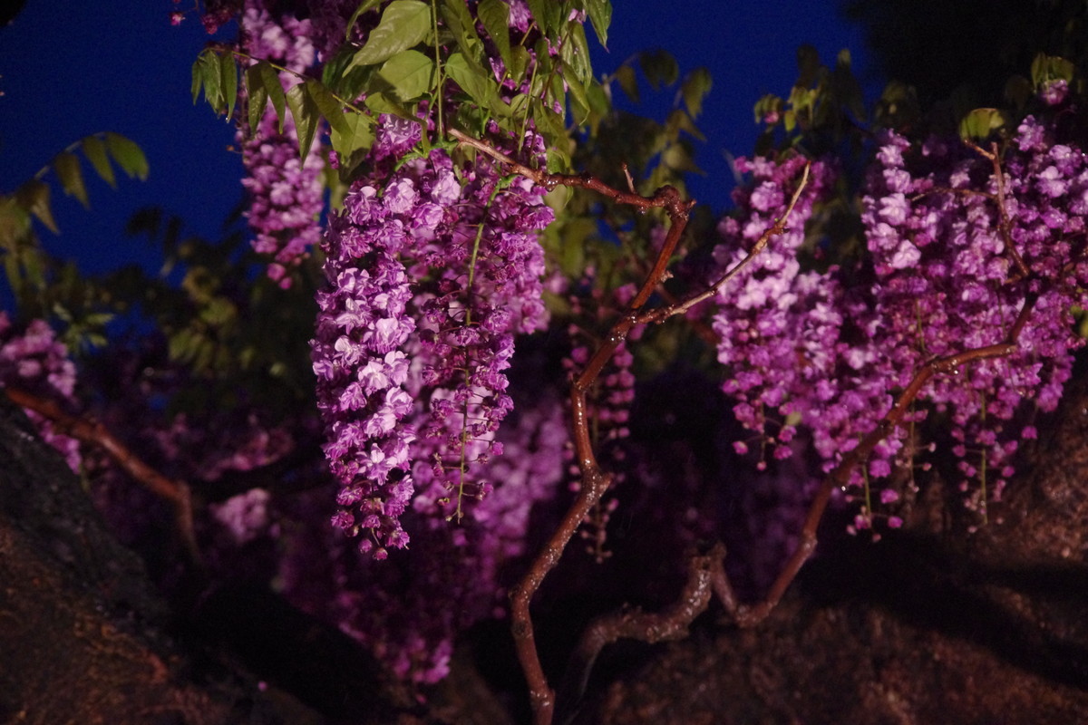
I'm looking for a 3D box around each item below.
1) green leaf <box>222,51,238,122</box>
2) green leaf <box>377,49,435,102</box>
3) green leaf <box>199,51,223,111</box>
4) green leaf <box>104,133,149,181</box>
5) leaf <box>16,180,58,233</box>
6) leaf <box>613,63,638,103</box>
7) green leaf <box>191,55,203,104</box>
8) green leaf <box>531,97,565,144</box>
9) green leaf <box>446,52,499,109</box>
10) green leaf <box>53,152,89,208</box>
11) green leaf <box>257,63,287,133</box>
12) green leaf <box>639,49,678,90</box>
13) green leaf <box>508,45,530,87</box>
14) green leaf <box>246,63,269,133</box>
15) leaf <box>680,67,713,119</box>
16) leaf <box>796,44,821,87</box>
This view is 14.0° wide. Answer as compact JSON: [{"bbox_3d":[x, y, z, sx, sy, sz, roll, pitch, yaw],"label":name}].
[{"bbox_3d":[-0.219,-0.193,3.100,0.011,0.047,0.016,3,0,-19],"label":"green leaf"},{"bbox_3d":[-0.097,-0.200,3.100,0.042,0.032,0.016,-39,-13,-3],"label":"green leaf"},{"bbox_3d":[-0.236,-0.200,3.150,0.014,0.044,0.015,-7,-3,6],"label":"green leaf"},{"bbox_3d":[-0.338,-0.167,3.600,0.024,0.046,0.018,-35,0,-16],"label":"green leaf"},{"bbox_3d":[-0.410,-0.126,3.600,0.022,0.047,0.018,-25,0,0],"label":"leaf"},{"bbox_3d":[0.068,-0.232,3.700,0.015,0.035,0.015,-27,0,0],"label":"leaf"},{"bbox_3d":[-0.242,-0.198,3.100,0.008,0.034,0.012,5,0,17],"label":"green leaf"},{"bbox_3d":[0.003,-0.176,3.220,0.020,0.035,0.015,-20,-3,0],"label":"green leaf"},{"bbox_3d":[-0.049,-0.196,3.080,0.023,0.048,0.018,-41,0,-12],"label":"green leaf"},{"bbox_3d":[-0.383,-0.147,3.600,0.019,0.049,0.018,-24,0,0],"label":"green leaf"},{"bbox_3d":[-0.194,-0.189,3.170,0.013,0.052,0.015,-12,-3,-11],"label":"green leaf"},{"bbox_3d":[0.094,-0.241,3.650,0.031,0.033,0.020,0,-3,0],"label":"green leaf"},{"bbox_3d":[-0.018,-0.213,3.200,0.016,0.030,0.014,0,-3,0],"label":"green leaf"},{"bbox_3d":[-0.205,-0.189,3.170,0.014,0.051,0.015,8,-3,11],"label":"green leaf"},{"bbox_3d":[0.127,-0.225,3.700,0.024,0.042,0.018,8,0,-6],"label":"leaf"},{"bbox_3d":[0.244,-0.274,4.100,0.021,0.040,0.018,0,-3,0],"label":"leaf"}]

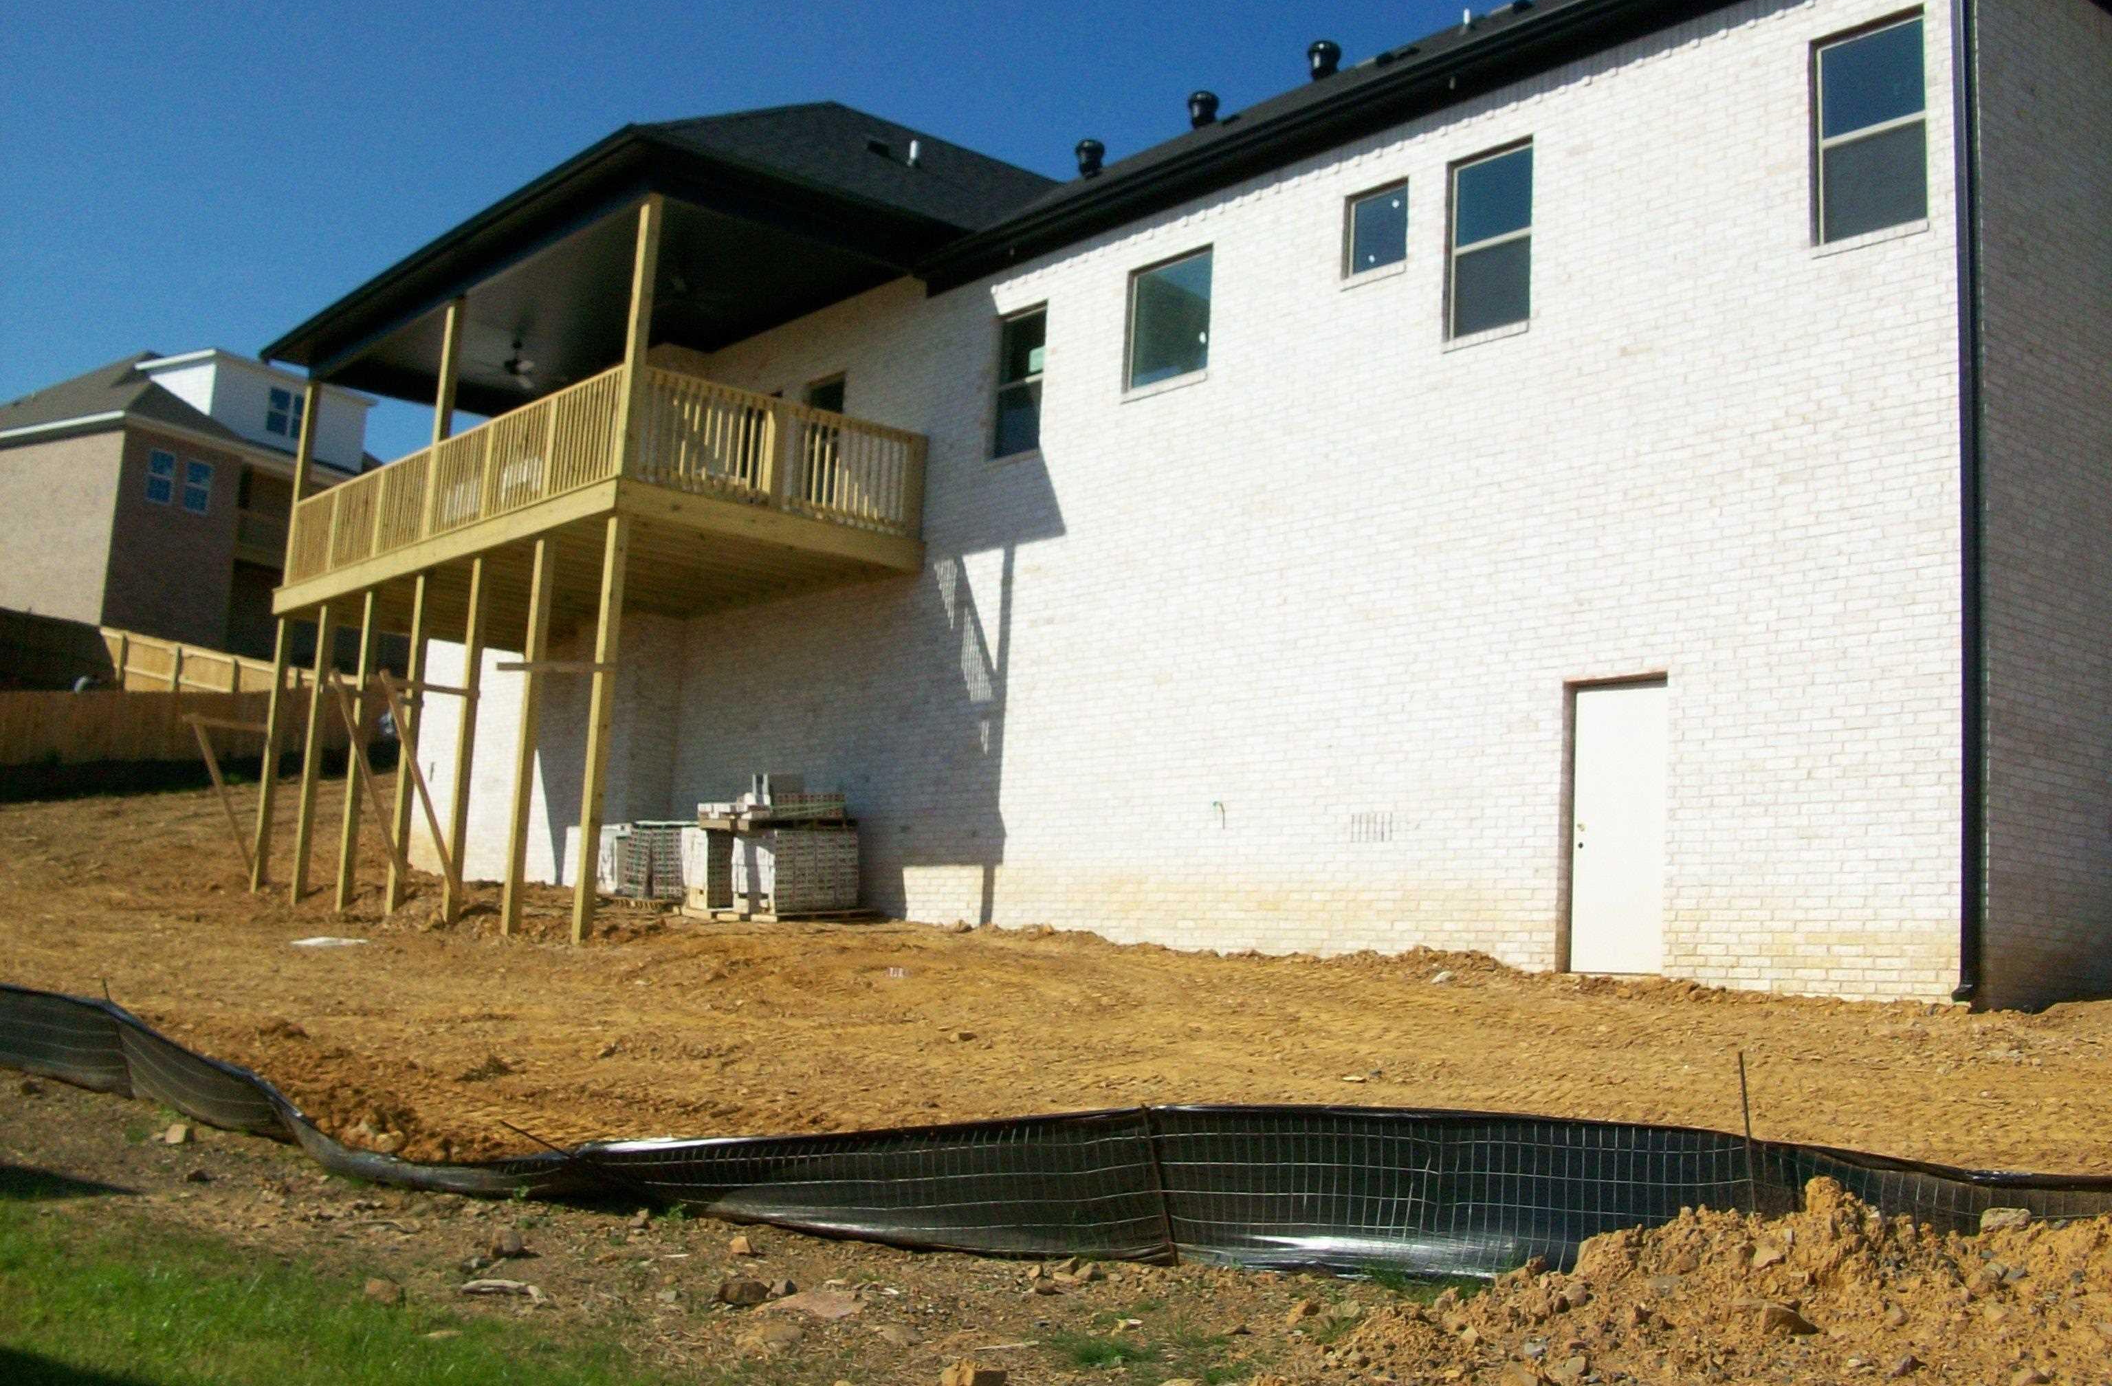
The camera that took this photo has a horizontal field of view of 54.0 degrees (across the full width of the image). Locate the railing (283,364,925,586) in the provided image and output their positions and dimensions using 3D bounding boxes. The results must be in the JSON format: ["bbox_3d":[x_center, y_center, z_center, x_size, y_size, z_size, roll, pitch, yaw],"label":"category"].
[{"bbox_3d":[-5.679,-1.998,24.226,3.541,1.111,9.404,10,-10,-39],"label":"railing"}]

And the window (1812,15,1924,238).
[{"bbox_3d":[5.431,-3.743,13.787,0.110,1.520,0.870,10,-10,-39],"label":"window"}]

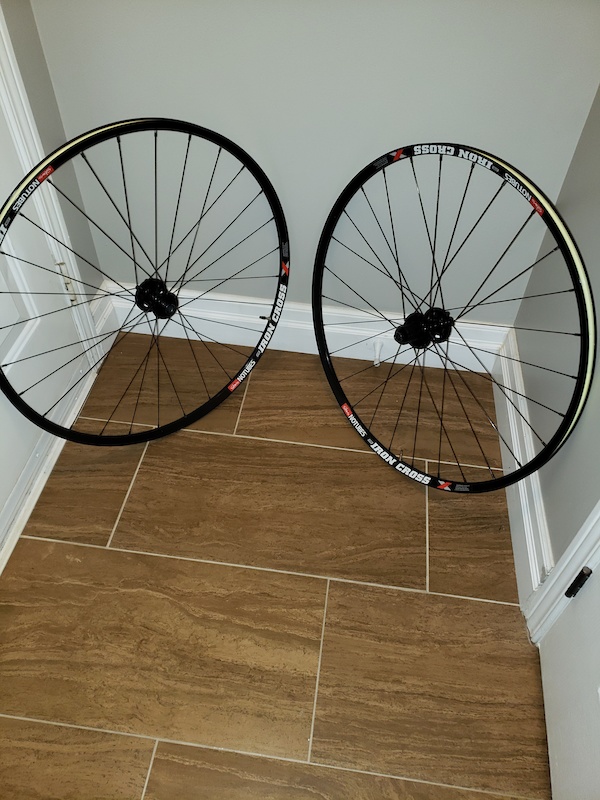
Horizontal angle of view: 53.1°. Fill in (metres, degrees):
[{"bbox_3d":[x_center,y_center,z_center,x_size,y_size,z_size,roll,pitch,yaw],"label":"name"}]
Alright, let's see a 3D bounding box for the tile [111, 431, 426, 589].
[{"bbox_3d":[-0.044,0.210,1.229,0.603,0.010,0.299,7,48,4],"label":"tile"}]

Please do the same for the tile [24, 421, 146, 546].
[{"bbox_3d":[-0.433,0.164,1.254,0.177,0.010,0.299,7,48,4],"label":"tile"}]

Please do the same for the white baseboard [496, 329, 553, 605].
[{"bbox_3d":[0.449,0.104,1.242,0.016,0.142,0.606,7,48,4],"label":"white baseboard"}]

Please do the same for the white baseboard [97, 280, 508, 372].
[{"bbox_3d":[0.009,-0.173,1.472,0.975,0.142,0.016,7,48,4],"label":"white baseboard"}]

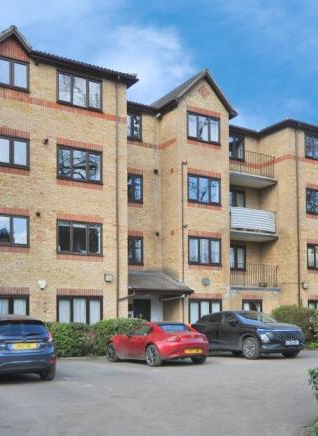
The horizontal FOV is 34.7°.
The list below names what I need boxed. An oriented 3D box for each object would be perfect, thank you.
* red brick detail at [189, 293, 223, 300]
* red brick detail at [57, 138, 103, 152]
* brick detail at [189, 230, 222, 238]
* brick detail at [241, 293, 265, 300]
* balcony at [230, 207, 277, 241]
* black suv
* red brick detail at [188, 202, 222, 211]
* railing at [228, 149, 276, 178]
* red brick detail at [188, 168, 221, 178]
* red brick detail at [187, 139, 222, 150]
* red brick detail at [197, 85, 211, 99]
[{"bbox_3d":[1.974,3.286,21.336,1.719,0.230,0.100,6,-10,-32],"label":"red brick detail"},{"bbox_3d":[-2.926,-2.676,18.920,1.824,0.235,0.120,3,-6,-31],"label":"red brick detail"},{"bbox_3d":[2.019,0.755,22.401,1.807,0.225,0.120,3,-6,-31],"label":"brick detail"},{"bbox_3d":[4.292,3.596,23.200,1.250,0.230,0.100,3,-6,-30],"label":"brick detail"},{"bbox_3d":[4.102,0.283,24.064,3.000,1.280,1.400,4,-8,-29],"label":"balcony"},{"bbox_3d":[3.020,4.020,17.850,1.840,1.610,4.450,5,-10,-30],"label":"black suv"},{"bbox_3d":[2.001,-0.496,22.511,1.821,0.180,0.120,3,-6,-31],"label":"red brick detail"},{"bbox_3d":[4.451,-2.524,24.561,3.078,1.030,0.120,3,-6,-31],"label":"railing"},{"bbox_3d":[1.946,-1.912,21.800,1.780,0.240,0.100,3,-6,-30],"label":"red brick detail"},{"bbox_3d":[1.936,-3.147,22.035,1.750,0.220,0.100,4,-8,-29],"label":"red brick detail"},{"bbox_3d":[2.000,-5.574,22.588,0.680,0.630,0.100,6,-10,-32],"label":"red brick detail"}]

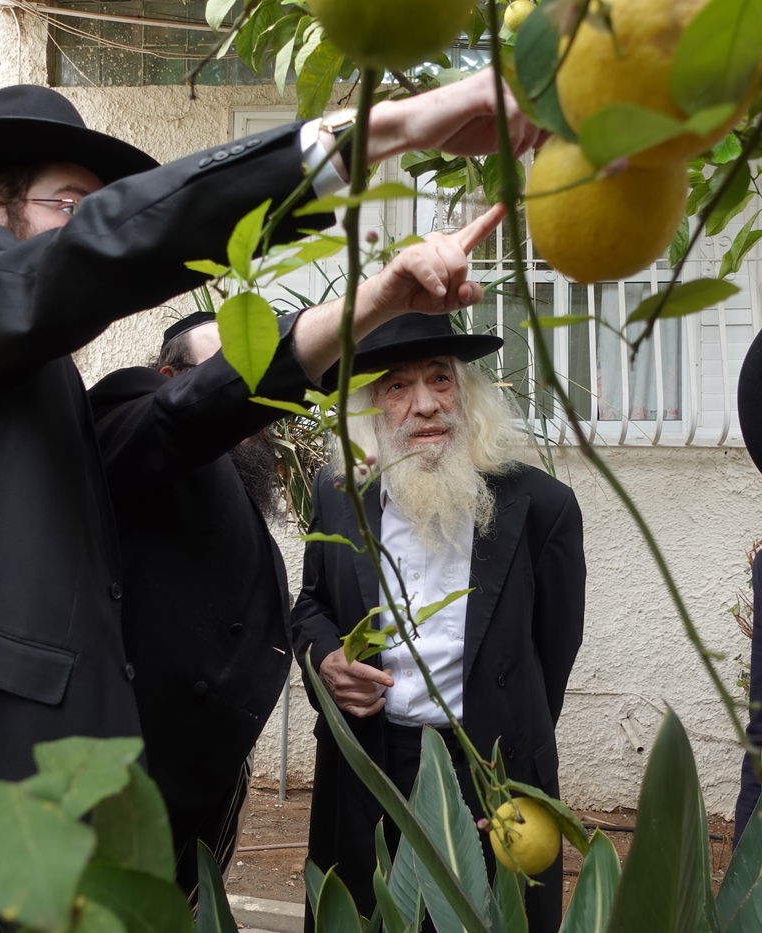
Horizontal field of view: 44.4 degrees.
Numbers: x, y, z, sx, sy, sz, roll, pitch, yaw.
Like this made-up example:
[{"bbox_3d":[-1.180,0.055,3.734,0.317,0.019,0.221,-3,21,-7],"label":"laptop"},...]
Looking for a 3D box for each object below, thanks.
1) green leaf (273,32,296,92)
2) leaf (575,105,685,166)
[{"bbox_3d":[-0.111,-0.467,1.080,0.025,0.066,0.020,13,0,20],"label":"green leaf"},{"bbox_3d":[0.129,-0.170,0.480,0.054,0.030,0.022,-6,25,2],"label":"leaf"}]

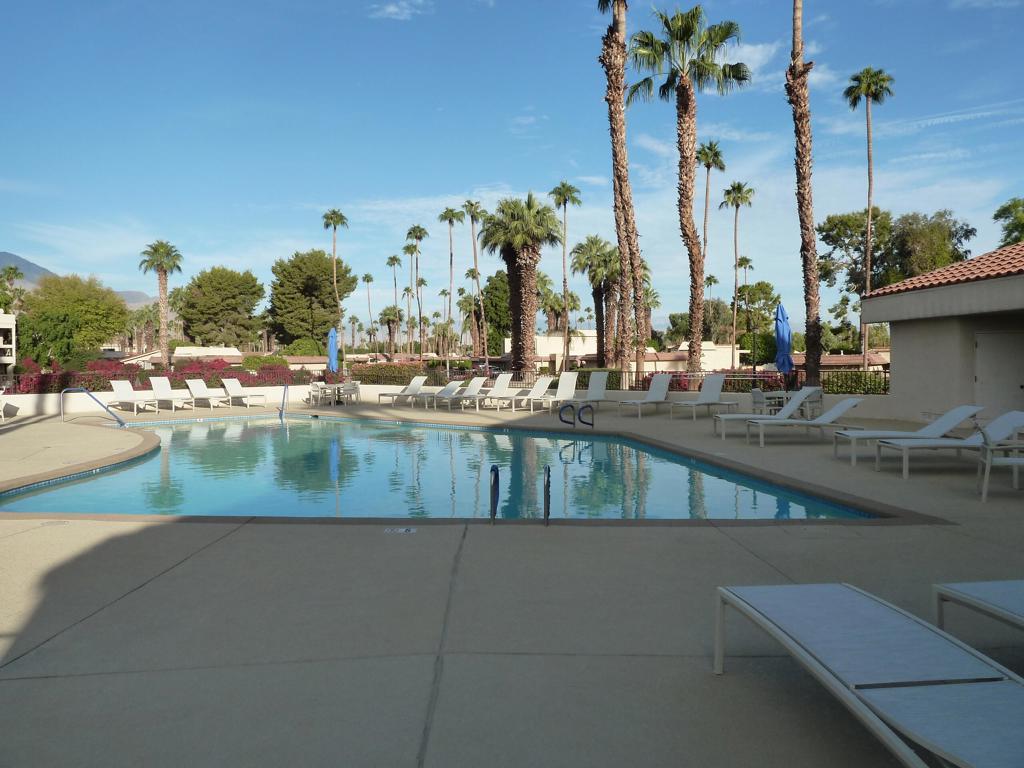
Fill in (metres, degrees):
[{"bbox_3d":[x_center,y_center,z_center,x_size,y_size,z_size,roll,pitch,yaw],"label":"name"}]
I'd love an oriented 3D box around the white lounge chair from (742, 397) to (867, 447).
[{"bbox_3d":[5.248,0.685,13.220,1.960,0.831,0.640,0,2,-7],"label":"white lounge chair"}]

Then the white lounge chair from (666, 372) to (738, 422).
[{"bbox_3d":[5.033,0.362,19.260,1.960,1.092,0.640,-2,2,-42],"label":"white lounge chair"}]

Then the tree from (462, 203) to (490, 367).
[{"bbox_3d":[-3.546,-9.630,75.760,2.900,18.240,2.800,0,2,0],"label":"tree"}]

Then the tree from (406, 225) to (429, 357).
[{"bbox_3d":[-12.779,-11.266,99.726,3.000,20.600,3.000,0,2,0],"label":"tree"}]

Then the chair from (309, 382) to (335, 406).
[{"bbox_3d":[-6.637,0.329,25.319,0.620,0.840,0.600,-1,2,-30],"label":"chair"}]

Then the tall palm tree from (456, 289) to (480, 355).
[{"bbox_3d":[-6.765,-8.017,114.822,3.700,13.660,3.700,0,2,0],"label":"tall palm tree"}]

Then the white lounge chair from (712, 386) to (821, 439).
[{"bbox_3d":[4.930,0.564,14.287,1.900,0.970,0.670,0,2,-2],"label":"white lounge chair"}]

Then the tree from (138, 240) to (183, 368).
[{"bbox_3d":[-33.272,-6.909,69.835,4.200,13.340,4.200,0,2,0],"label":"tree"}]

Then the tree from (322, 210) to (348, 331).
[{"bbox_3d":[-17.412,-8.963,73.776,2.750,17.010,2.700,0,2,0],"label":"tree"}]

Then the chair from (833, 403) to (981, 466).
[{"bbox_3d":[5.788,0.729,10.868,1.880,0.840,0.640,0,2,-2],"label":"chair"}]

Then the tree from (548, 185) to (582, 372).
[{"bbox_3d":[5.498,-10.799,75.695,3.400,20.219,3.400,0,2,0],"label":"tree"}]

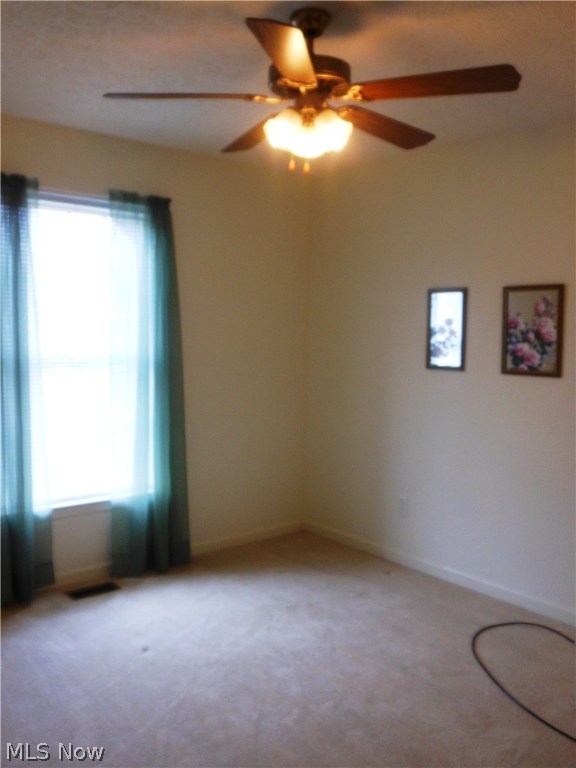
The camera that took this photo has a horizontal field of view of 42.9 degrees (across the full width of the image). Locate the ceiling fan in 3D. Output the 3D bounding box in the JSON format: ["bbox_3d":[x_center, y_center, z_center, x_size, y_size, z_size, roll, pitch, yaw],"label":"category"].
[{"bbox_3d":[0.066,-0.940,2.325,1.290,0.480,1.250,2,5,9],"label":"ceiling fan"}]

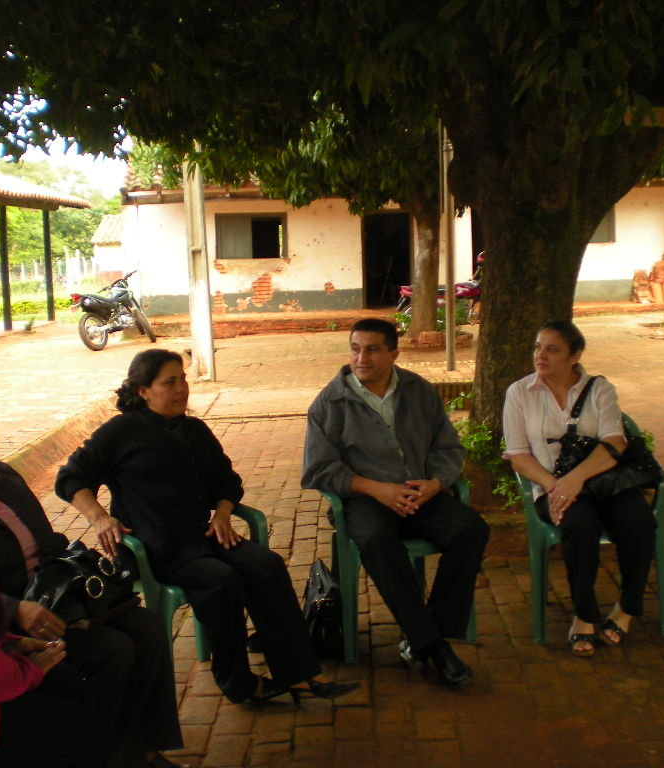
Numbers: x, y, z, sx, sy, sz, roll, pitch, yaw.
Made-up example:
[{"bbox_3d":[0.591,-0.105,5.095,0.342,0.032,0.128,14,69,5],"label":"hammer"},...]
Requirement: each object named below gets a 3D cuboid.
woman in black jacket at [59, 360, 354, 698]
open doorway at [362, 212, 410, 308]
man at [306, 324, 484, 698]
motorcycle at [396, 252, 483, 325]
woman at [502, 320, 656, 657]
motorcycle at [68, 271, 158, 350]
[{"bbox_3d":[-0.446,0.506,4.037,0.720,1.220,0.760,-8,9,-42],"label":"woman in black jacket"},{"bbox_3d":[1.130,-2.591,23.462,0.980,2.010,0.220,-1,7,1],"label":"open doorway"},{"bbox_3d":[0.271,0.418,4.361,0.640,1.280,0.860,-3,7,-16],"label":"man"},{"bbox_3d":[2.059,-1.549,19.259,2.000,1.250,0.750,-2,7,0],"label":"motorcycle"},{"bbox_3d":[0.981,0.390,4.562,0.580,1.250,0.700,-1,7,6],"label":"woman"},{"bbox_3d":[-3.413,-1.166,17.927,0.760,1.160,1.950,2,8,28],"label":"motorcycle"}]

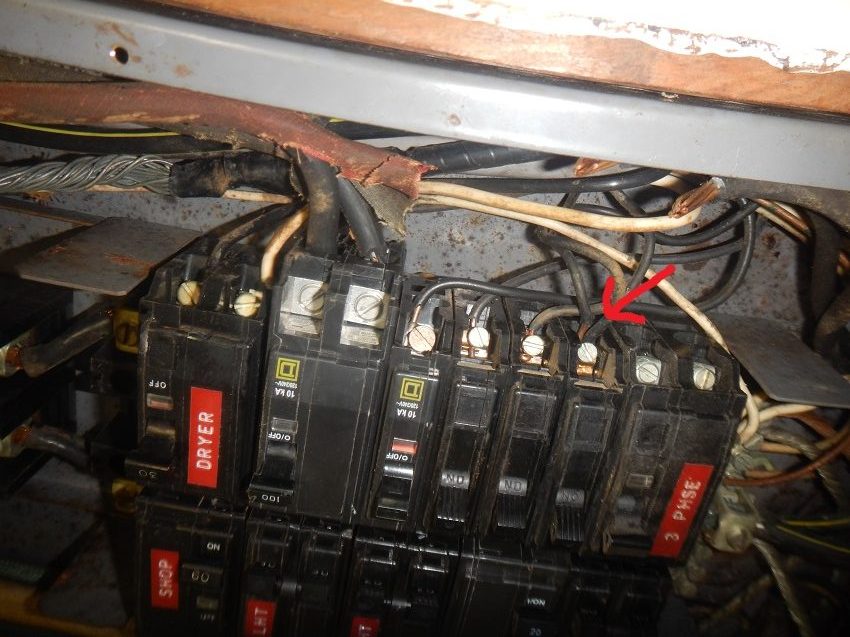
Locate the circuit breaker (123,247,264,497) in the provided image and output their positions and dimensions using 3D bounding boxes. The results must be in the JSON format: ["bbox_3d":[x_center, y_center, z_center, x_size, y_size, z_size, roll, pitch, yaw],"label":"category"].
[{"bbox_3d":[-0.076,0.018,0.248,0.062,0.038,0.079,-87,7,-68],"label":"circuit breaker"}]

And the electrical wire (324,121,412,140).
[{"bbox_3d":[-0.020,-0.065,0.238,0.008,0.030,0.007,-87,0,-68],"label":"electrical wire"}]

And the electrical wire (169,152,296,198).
[{"bbox_3d":[-0.069,-0.051,0.244,0.014,0.045,0.015,-80,-10,-68],"label":"electrical wire"}]

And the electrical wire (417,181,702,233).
[{"bbox_3d":[0.041,-0.038,0.227,0.011,0.094,0.014,-43,-46,-63],"label":"electrical wire"}]

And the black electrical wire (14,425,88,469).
[{"bbox_3d":[-0.161,0.055,0.297,0.012,0.033,0.014,-96,30,-67],"label":"black electrical wire"}]

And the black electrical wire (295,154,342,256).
[{"bbox_3d":[-0.035,-0.037,0.232,0.013,0.016,0.035,-86,6,-65],"label":"black electrical wire"}]

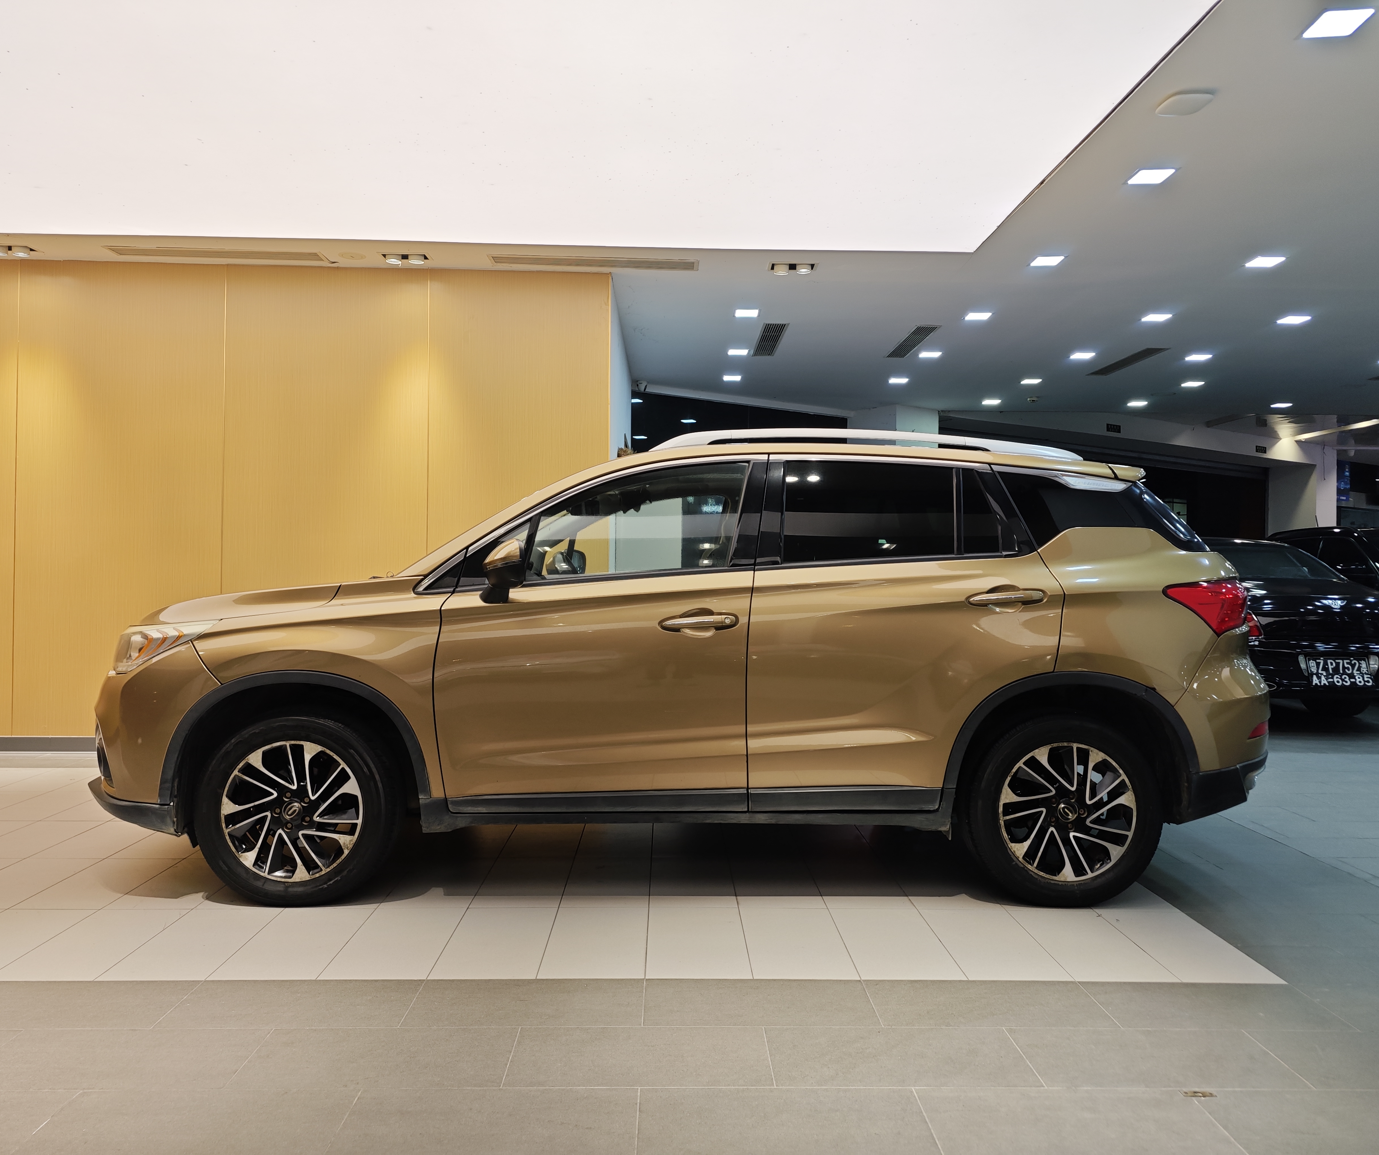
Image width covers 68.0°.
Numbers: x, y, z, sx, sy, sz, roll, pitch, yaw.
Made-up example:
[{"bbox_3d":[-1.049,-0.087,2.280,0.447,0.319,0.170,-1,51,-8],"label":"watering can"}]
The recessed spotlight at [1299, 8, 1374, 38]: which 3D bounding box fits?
[{"bbox_3d":[2.189,-1.886,3.450,0.170,0.040,0.170,1,0,-1],"label":"recessed spotlight"}]

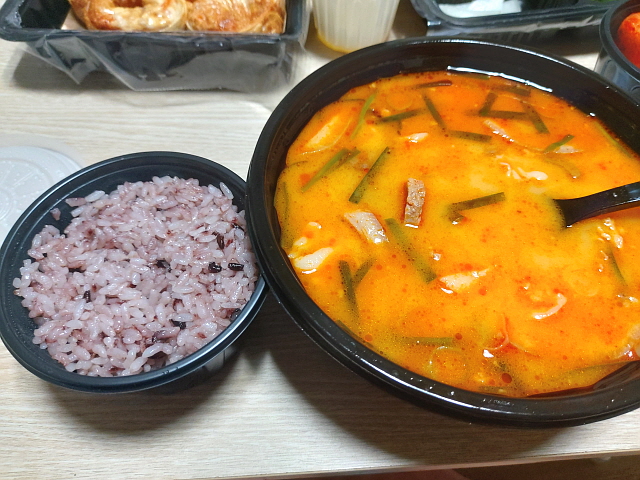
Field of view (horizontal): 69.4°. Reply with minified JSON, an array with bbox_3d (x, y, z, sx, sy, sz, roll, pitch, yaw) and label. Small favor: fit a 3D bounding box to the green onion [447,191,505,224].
[{"bbox_3d":[0.085,-0.018,0.251,0.033,0.004,0.009,-12,60,-8],"label":"green onion"}]

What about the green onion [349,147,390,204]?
[{"bbox_3d":[0.029,-0.036,0.261,0.005,0.004,0.045,26,62,14],"label":"green onion"}]

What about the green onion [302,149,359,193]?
[{"bbox_3d":[0.004,-0.039,0.263,0.005,0.005,0.040,38,65,20],"label":"green onion"}]

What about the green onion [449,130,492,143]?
[{"bbox_3d":[0.090,-0.061,0.277,0.025,0.004,0.005,9,59,5],"label":"green onion"}]

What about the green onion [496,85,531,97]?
[{"bbox_3d":[0.125,-0.096,0.298,0.021,0.004,0.005,12,59,7],"label":"green onion"}]

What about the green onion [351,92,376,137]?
[{"bbox_3d":[0.027,-0.076,0.286,0.004,0.005,0.042,20,61,11],"label":"green onion"}]

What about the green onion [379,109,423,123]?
[{"bbox_3d":[0.049,-0.076,0.286,0.029,0.004,0.004,-17,60,-10],"label":"green onion"}]

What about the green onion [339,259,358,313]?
[{"bbox_3d":[0.014,0.023,0.225,0.004,0.004,0.029,-8,59,-5],"label":"green onion"}]

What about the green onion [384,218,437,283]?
[{"bbox_3d":[0.046,0.005,0.236,0.005,0.004,0.040,-24,62,-14],"label":"green onion"}]

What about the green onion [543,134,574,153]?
[{"bbox_3d":[0.142,-0.056,0.275,0.024,0.004,0.004,-26,62,-16],"label":"green onion"}]

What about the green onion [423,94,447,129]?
[{"bbox_3d":[0.071,-0.080,0.288,0.004,0.004,0.030,-15,60,-9],"label":"green onion"}]

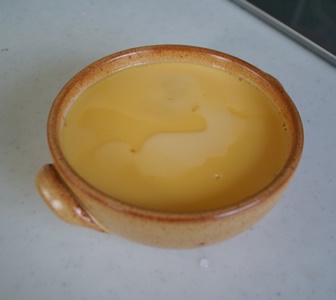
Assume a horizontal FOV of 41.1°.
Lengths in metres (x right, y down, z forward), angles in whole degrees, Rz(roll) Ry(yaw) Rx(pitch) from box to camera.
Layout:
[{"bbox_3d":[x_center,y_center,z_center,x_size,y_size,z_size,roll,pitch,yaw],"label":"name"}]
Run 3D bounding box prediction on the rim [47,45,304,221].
[{"bbox_3d":[0.004,-0.015,0.254,0.140,0.012,0.140,0,47,0],"label":"rim"}]

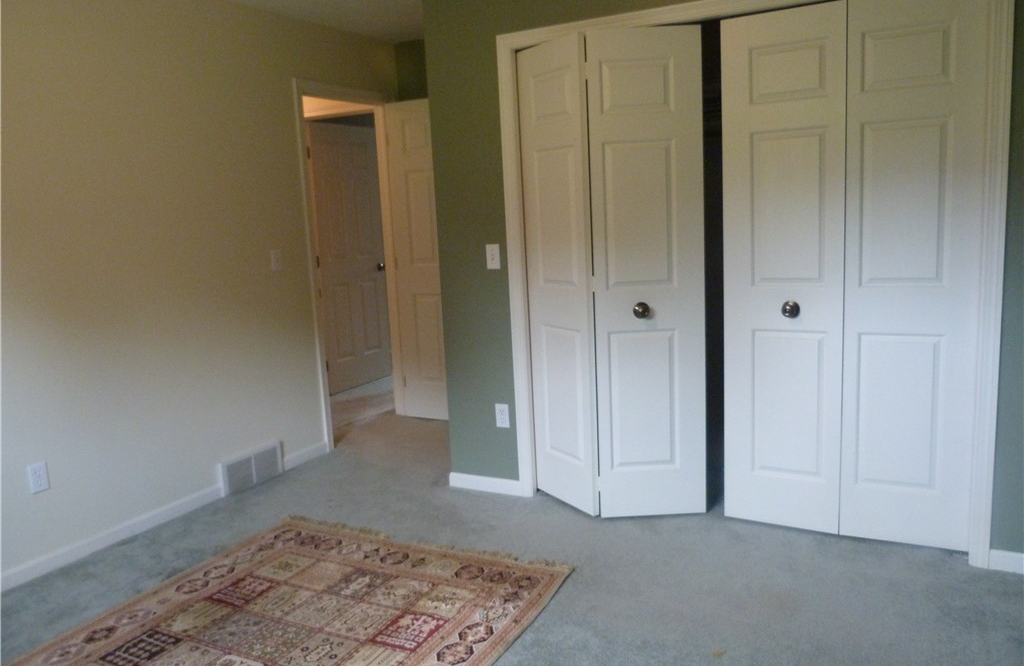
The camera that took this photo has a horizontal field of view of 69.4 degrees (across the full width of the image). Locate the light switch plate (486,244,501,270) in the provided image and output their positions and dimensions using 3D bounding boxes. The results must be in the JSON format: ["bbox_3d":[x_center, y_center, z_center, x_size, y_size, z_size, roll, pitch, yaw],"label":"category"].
[{"bbox_3d":[-0.088,-0.352,3.435,0.071,0.115,0.010,1,10,26],"label":"light switch plate"}]

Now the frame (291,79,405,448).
[{"bbox_3d":[-0.997,-0.409,4.633,0.150,2.150,0.810,2,10,30],"label":"frame"}]

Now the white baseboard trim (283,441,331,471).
[{"bbox_3d":[-1.180,0.708,4.268,0.016,0.072,0.370,2,10,30],"label":"white baseboard trim"}]

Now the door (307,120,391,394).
[{"bbox_3d":[-1.287,-0.588,5.961,0.040,2.070,0.790,2,10,30],"label":"door"}]

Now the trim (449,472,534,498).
[{"bbox_3d":[-0.103,0.746,3.640,0.440,0.076,0.016,1,10,26],"label":"trim"}]

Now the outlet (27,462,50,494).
[{"bbox_3d":[-1.900,0.581,2.975,0.010,0.115,0.071,2,10,30],"label":"outlet"}]

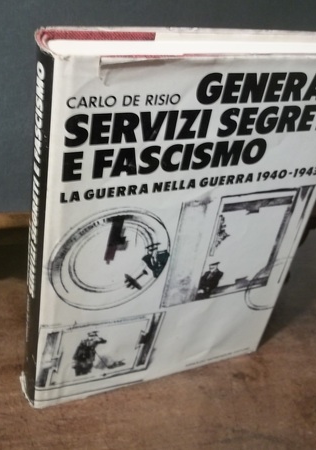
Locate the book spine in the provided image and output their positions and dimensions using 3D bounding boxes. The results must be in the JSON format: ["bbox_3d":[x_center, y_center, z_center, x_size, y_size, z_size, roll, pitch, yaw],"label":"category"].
[{"bbox_3d":[-0.059,0.016,0.284,0.013,0.220,0.027,-8,40,-25],"label":"book spine"}]

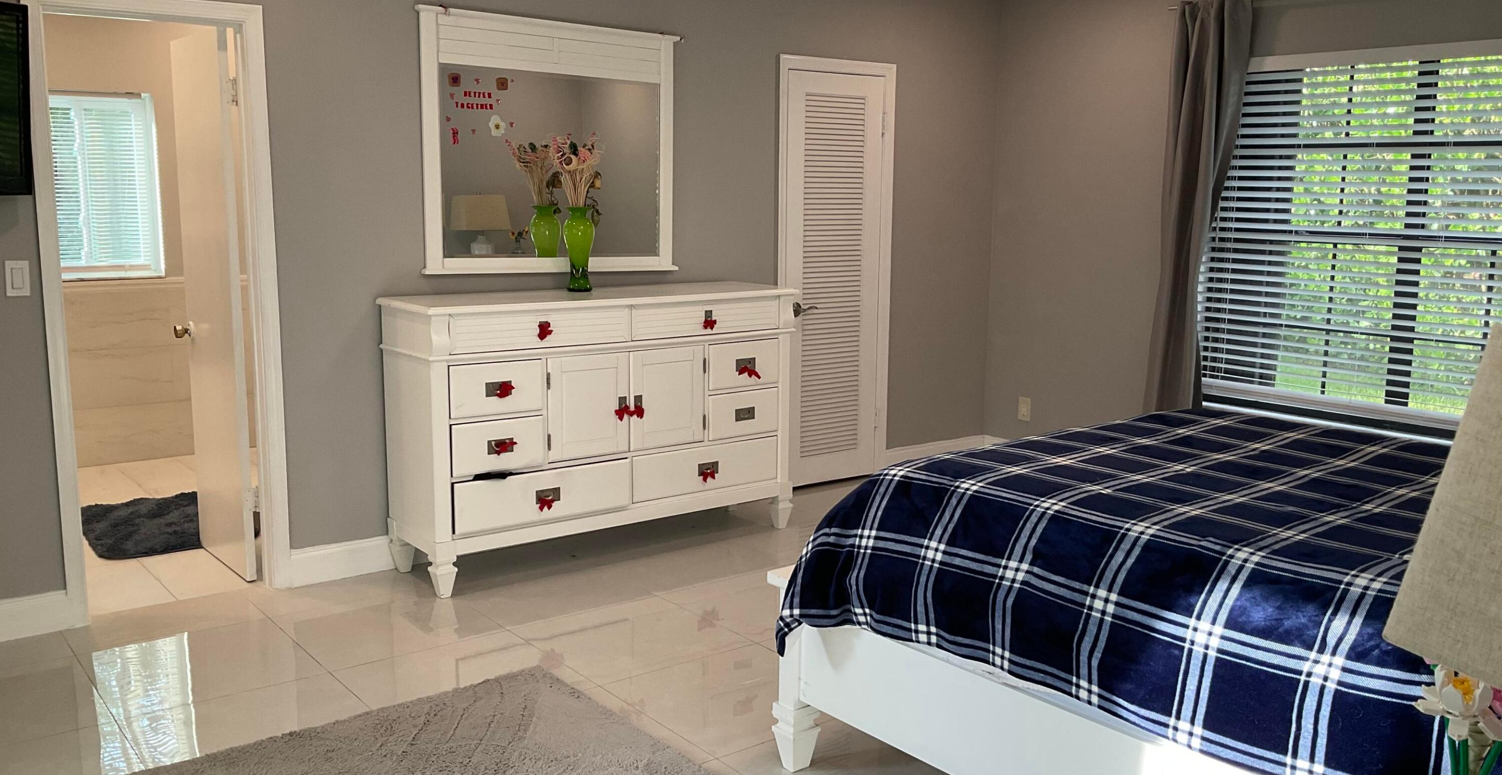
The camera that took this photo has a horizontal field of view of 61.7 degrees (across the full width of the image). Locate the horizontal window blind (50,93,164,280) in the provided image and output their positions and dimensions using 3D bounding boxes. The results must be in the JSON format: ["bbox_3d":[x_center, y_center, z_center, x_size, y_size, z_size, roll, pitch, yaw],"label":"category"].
[{"bbox_3d":[-3.462,-1.063,6.556,0.640,0.905,0.050,-7,12,-38],"label":"horizontal window blind"}]

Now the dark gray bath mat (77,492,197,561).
[{"bbox_3d":[-2.518,0.579,5.448,0.677,0.028,0.888,-6,12,-37],"label":"dark gray bath mat"}]

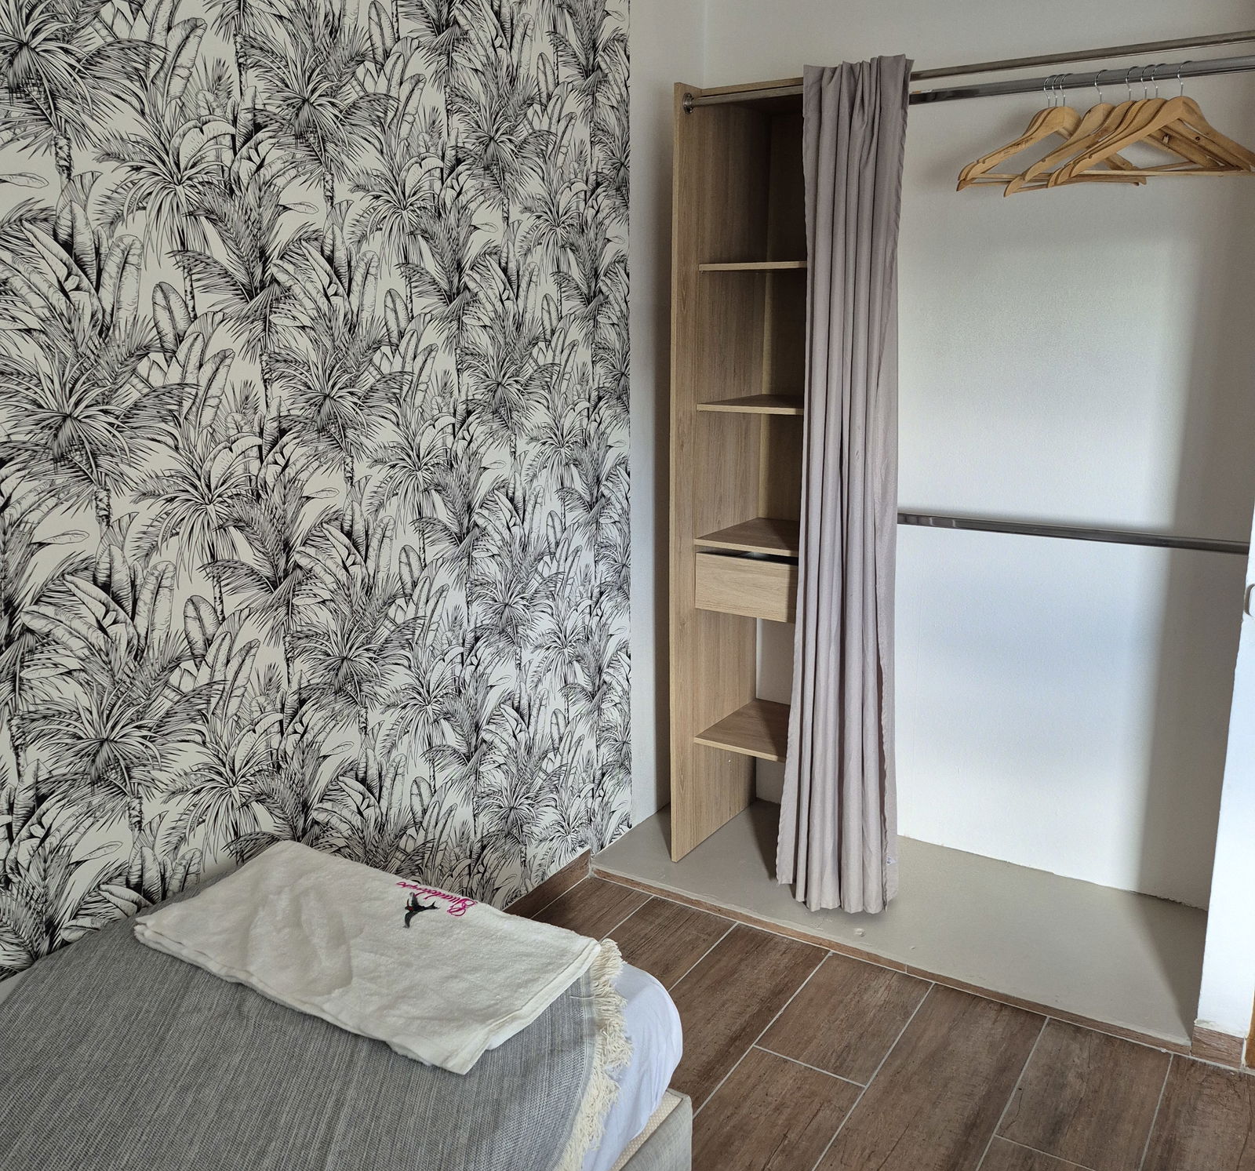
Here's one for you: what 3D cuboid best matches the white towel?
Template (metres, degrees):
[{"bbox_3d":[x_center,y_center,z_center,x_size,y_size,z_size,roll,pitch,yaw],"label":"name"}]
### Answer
[{"bbox_3d":[-0.446,0.589,1.866,0.735,0.042,0.345,8,15,30],"label":"white towel"}]

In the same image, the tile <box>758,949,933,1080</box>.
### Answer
[{"bbox_3d":[0.508,0.991,2.567,0.257,0.010,0.443,8,16,32],"label":"tile"}]

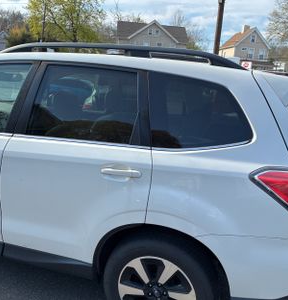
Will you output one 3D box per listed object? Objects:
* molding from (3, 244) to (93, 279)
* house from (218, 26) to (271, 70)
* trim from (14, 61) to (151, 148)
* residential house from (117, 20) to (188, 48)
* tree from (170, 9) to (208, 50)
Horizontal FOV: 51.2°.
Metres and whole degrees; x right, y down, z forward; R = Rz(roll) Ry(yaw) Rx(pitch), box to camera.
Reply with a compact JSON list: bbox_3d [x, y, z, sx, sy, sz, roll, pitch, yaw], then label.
[{"bbox_3d":[-0.609,0.694,1.917,0.660,0.128,0.070,8,17,17],"label":"molding"},{"bbox_3d":[18.061,-17.404,55.083,6.400,8.300,10.000,3,16,1],"label":"house"},{"bbox_3d":[-0.329,-0.259,1.701,0.860,0.465,0.070,8,-5,17],"label":"trim"},{"bbox_3d":[0.737,-19.051,56.523,12.200,8.900,9.300,0,16,-9],"label":"residential house"},{"bbox_3d":[9.455,-21.982,62.231,7.200,12.300,7.000,3,16,0],"label":"tree"}]

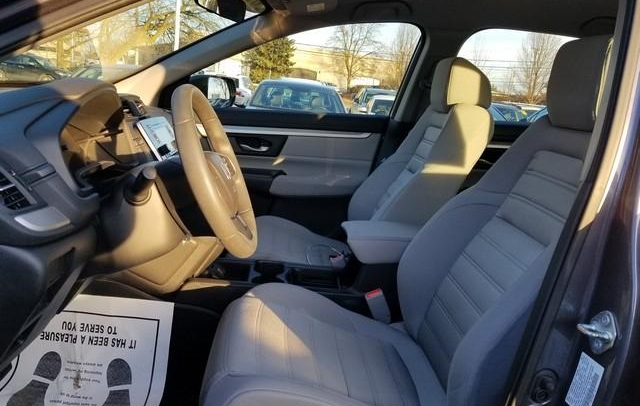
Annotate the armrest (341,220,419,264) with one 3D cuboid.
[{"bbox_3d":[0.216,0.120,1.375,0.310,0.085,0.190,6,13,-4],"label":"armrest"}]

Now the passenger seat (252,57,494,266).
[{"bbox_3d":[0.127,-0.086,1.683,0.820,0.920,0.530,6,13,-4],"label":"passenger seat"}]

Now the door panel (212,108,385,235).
[{"bbox_3d":[-0.202,-0.104,2.035,0.900,0.600,0.130,6,13,-4],"label":"door panel"}]

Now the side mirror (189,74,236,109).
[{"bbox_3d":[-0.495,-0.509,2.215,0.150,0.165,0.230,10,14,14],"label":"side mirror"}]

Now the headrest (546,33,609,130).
[{"bbox_3d":[0.546,-0.222,0.936,0.135,0.190,0.255,6,13,-4],"label":"headrest"}]

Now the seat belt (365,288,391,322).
[{"bbox_3d":[0.163,0.279,1.288,0.048,0.105,0.032,-19,13,2],"label":"seat belt"}]

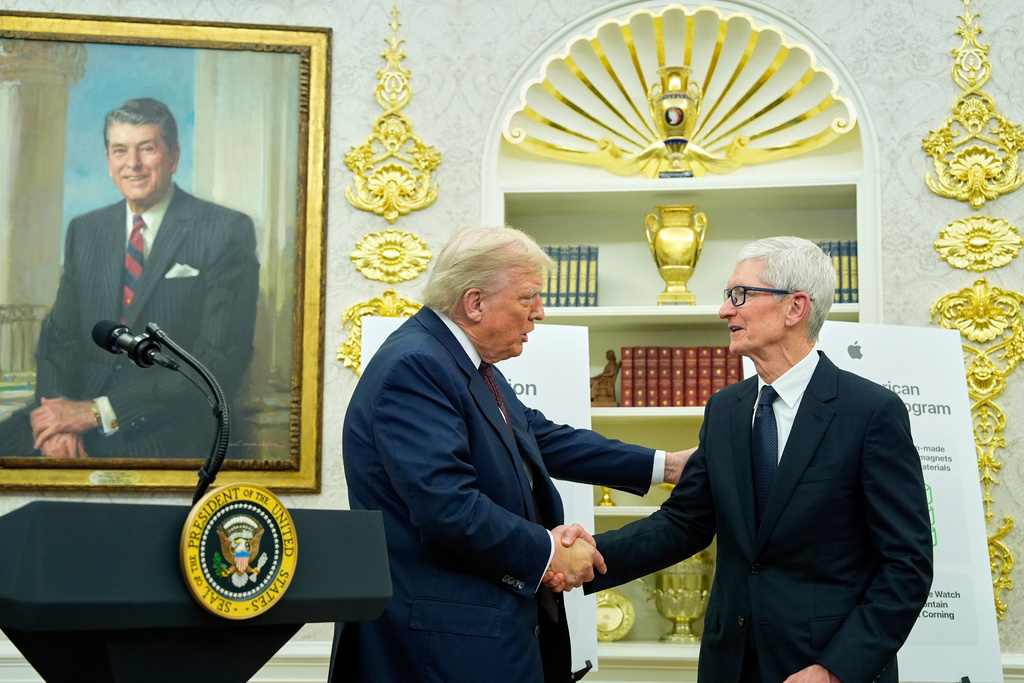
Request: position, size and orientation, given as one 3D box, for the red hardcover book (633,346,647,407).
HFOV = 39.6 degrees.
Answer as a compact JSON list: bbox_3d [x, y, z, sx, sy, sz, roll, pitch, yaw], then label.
[{"bbox_3d":[0.406,0.120,4.513,0.041,0.192,0.135,0,-8,5],"label":"red hardcover book"}]

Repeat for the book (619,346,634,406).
[{"bbox_3d":[0.396,0.126,4.810,0.041,0.203,0.145,-1,-7,8],"label":"book"}]

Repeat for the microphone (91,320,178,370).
[{"bbox_3d":[-0.588,0.008,2.220,0.210,0.060,0.052,16,5,42],"label":"microphone"}]

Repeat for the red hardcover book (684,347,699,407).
[{"bbox_3d":[0.567,0.120,4.513,0.042,0.192,0.135,0,-8,5],"label":"red hardcover book"}]

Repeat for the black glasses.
[{"bbox_3d":[0.522,-0.088,2.876,0.150,0.046,0.142,4,-7,-8],"label":"black glasses"}]

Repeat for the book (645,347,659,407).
[{"bbox_3d":[0.479,0.126,4.797,0.042,0.203,0.145,-1,-7,8],"label":"book"}]

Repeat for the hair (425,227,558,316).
[{"bbox_3d":[-0.044,-0.138,2.770,0.235,0.170,0.185,2,-8,-10],"label":"hair"}]

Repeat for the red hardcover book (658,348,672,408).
[{"bbox_3d":[0.486,0.120,4.513,0.041,0.192,0.135,0,-8,5],"label":"red hardcover book"}]

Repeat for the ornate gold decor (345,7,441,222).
[{"bbox_3d":[-0.382,-0.730,4.551,0.305,0.712,0.045,0,-8,0],"label":"ornate gold decor"}]

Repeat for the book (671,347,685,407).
[{"bbox_3d":[0.562,0.126,4.785,0.042,0.203,0.145,-1,-7,8],"label":"book"}]

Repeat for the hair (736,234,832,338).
[{"bbox_3d":[0.563,-0.107,2.885,0.200,0.205,0.170,4,-7,-8],"label":"hair"}]

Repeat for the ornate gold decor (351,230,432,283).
[{"bbox_3d":[-0.401,-0.283,4.730,0.272,0.182,0.040,1,-7,0],"label":"ornate gold decor"}]

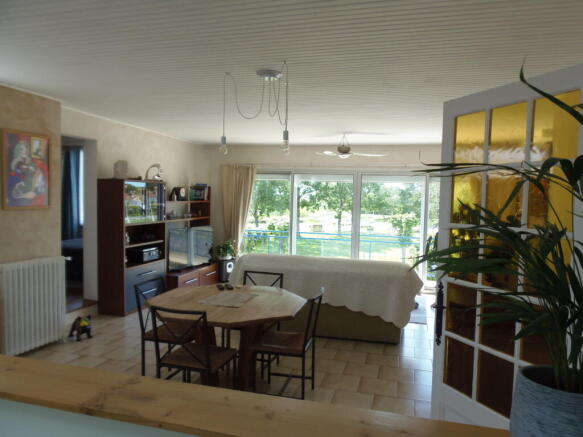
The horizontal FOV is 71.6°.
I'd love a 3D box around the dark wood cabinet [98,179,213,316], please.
[{"bbox_3d":[-1.967,0.326,6.305,0.400,1.735,2.380,2,3,15],"label":"dark wood cabinet"}]

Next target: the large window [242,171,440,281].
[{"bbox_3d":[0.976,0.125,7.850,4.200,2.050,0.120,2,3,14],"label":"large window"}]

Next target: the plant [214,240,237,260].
[{"bbox_3d":[-1.170,0.586,7.362,0.340,0.350,0.340,2,3,14],"label":"plant"}]

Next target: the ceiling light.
[{"bbox_3d":[-0.239,-0.813,3.220,0.600,0.670,0.580,2,3,15],"label":"ceiling light"}]

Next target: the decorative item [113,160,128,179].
[{"bbox_3d":[-2.223,-0.615,5.284,0.100,0.250,0.180,2,3,15],"label":"decorative item"}]

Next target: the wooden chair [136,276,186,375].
[{"bbox_3d":[-0.965,0.953,3.316,0.450,0.835,0.410,2,3,20],"label":"wooden chair"}]

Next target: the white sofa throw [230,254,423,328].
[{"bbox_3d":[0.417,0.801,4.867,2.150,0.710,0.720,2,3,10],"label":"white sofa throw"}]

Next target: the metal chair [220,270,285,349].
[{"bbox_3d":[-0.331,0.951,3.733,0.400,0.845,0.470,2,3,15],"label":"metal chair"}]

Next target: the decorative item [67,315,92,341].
[{"bbox_3d":[-2.279,1.165,4.343,0.260,0.250,0.140,3,3,20],"label":"decorative item"}]

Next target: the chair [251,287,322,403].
[{"bbox_3d":[-0.019,0.989,3.143,0.470,0.845,0.400,2,3,15],"label":"chair"}]

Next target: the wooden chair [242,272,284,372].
[{"bbox_3d":[-0.326,0.948,3.665,0.410,0.835,0.450,2,3,14],"label":"wooden chair"}]

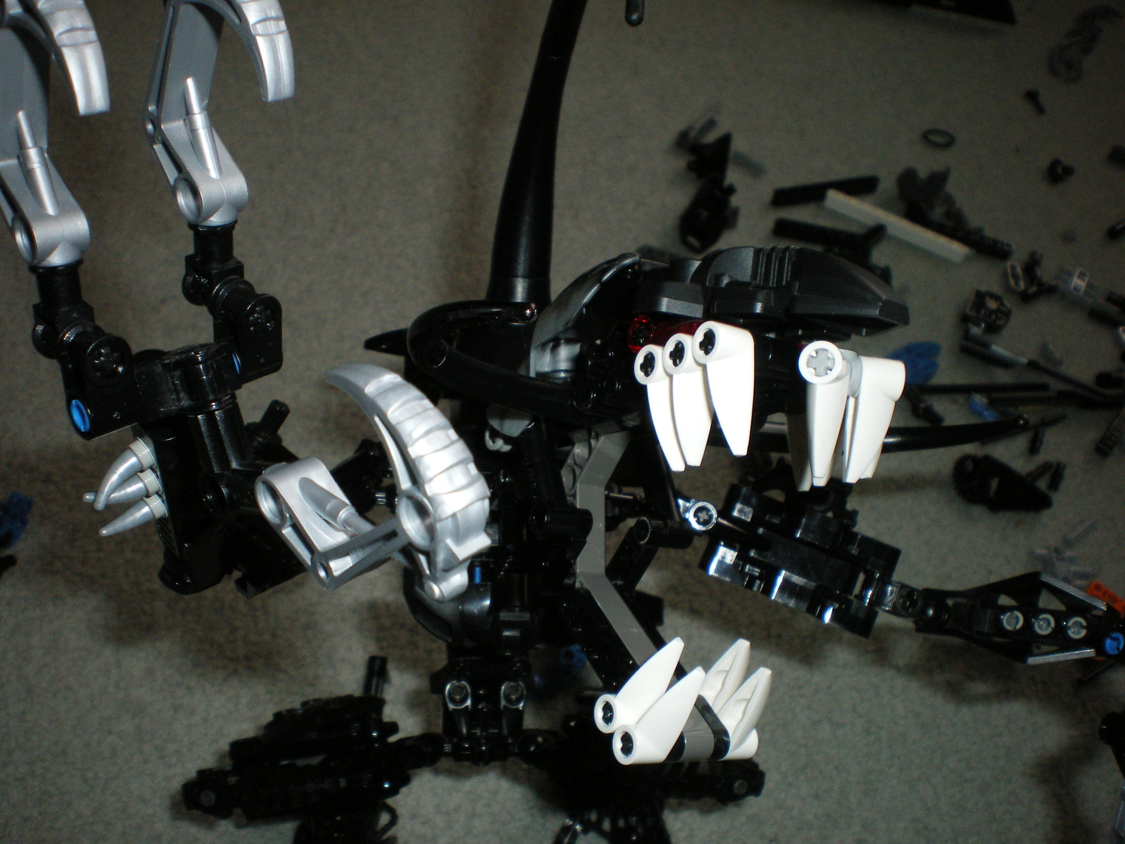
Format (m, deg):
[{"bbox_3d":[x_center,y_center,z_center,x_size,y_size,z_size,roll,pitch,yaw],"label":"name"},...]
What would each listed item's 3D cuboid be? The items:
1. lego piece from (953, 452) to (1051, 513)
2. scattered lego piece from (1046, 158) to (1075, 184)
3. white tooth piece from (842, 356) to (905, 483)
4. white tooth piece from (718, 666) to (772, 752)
[{"bbox_3d":[0.205,0.028,0.546,0.044,0.012,0.023,8,45,5],"label":"lego piece"},{"bbox_3d":[0.318,-0.161,0.747,0.016,0.009,0.015,6,45,2],"label":"scattered lego piece"},{"bbox_3d":[0.054,0.000,0.203,0.008,0.025,0.008,-1,15,-12],"label":"white tooth piece"},{"bbox_3d":[0.037,0.058,0.233,0.008,0.025,0.008,3,36,-29],"label":"white tooth piece"}]

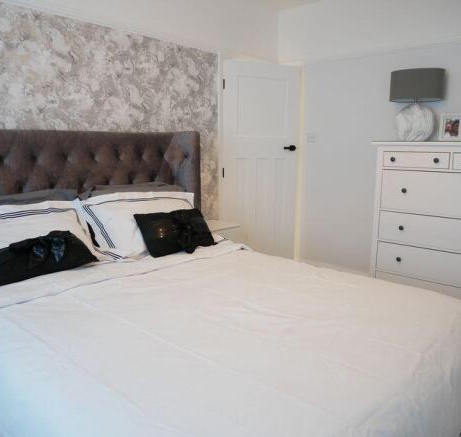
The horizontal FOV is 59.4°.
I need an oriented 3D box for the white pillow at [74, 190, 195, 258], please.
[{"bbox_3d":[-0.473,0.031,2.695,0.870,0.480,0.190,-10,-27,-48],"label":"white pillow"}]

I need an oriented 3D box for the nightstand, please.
[{"bbox_3d":[-0.137,0.371,3.401,0.350,0.610,0.390,9,13,40],"label":"nightstand"}]

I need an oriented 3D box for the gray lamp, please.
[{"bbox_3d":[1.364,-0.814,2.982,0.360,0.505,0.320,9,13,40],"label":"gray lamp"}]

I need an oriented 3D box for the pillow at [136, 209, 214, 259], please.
[{"bbox_3d":[-0.336,0.089,2.603,0.490,0.295,0.130,-10,-19,-48],"label":"pillow"}]

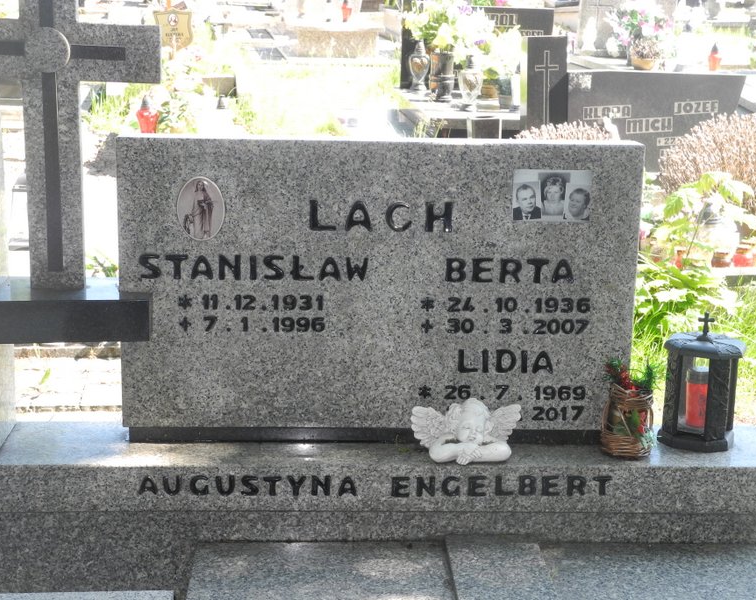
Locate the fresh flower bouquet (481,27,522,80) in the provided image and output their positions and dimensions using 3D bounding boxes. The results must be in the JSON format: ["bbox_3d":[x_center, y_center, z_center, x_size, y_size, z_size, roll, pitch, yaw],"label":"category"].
[{"bbox_3d":[0.727,-1.451,8.300,0.225,0.300,0.200,-1,15,-5],"label":"fresh flower bouquet"}]

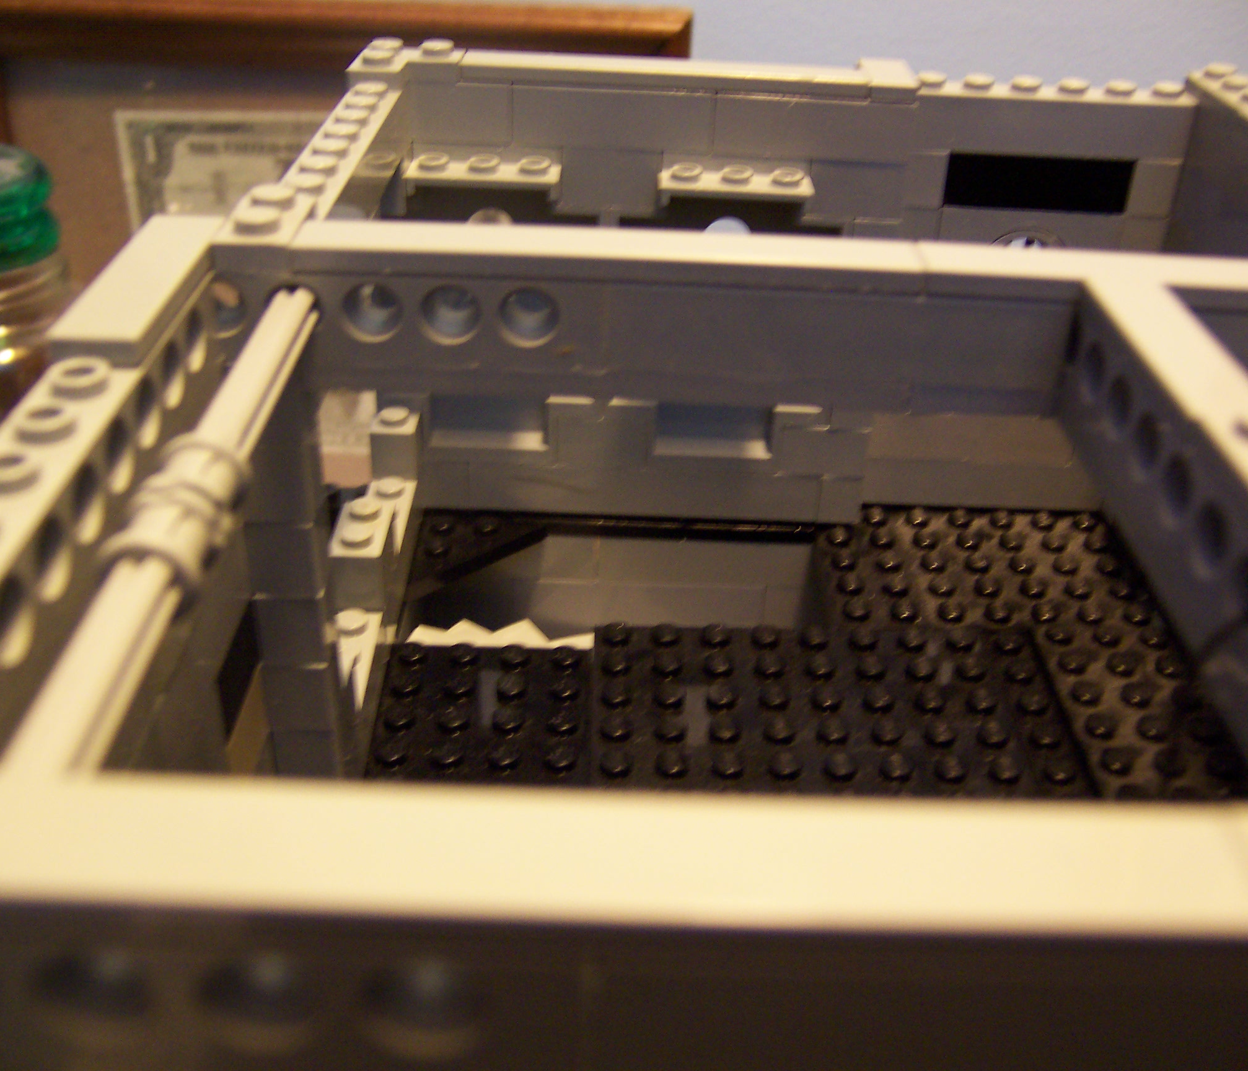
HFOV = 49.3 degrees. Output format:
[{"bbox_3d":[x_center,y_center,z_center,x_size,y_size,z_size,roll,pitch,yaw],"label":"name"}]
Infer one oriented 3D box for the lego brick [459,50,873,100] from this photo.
[{"bbox_3d":[0.006,-0.073,0.218,0.064,0.003,0.008,2,31,-1],"label":"lego brick"}]

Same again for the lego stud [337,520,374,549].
[{"bbox_3d":[-0.040,0.000,0.205,0.005,0.002,0.005,2,31,-1],"label":"lego stud"}]

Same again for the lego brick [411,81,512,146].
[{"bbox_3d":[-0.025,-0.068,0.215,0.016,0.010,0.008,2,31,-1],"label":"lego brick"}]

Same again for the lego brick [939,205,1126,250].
[{"bbox_3d":[0.071,-0.054,0.243,0.032,0.010,0.008,2,31,-1],"label":"lego brick"}]

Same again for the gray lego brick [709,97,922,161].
[{"bbox_3d":[0.030,-0.067,0.219,0.032,0.010,0.008,2,31,-1],"label":"gray lego brick"}]

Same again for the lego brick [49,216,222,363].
[{"bbox_3d":[-0.046,-0.024,0.131,0.008,0.003,0.032,1,31,-1],"label":"lego brick"}]

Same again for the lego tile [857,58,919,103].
[{"bbox_3d":[0.042,-0.074,0.222,0.008,0.003,0.016,2,31,-1],"label":"lego tile"}]

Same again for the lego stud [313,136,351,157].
[{"bbox_3d":[-0.038,-0.049,0.175,0.005,0.002,0.005,1,31,-1],"label":"lego stud"}]

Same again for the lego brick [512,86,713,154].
[{"bbox_3d":[-0.002,-0.068,0.219,0.032,0.010,0.008,1,31,-1],"label":"lego brick"}]

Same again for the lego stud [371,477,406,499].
[{"bbox_3d":[-0.040,-0.008,0.235,0.005,0.002,0.005,2,31,-1],"label":"lego stud"}]

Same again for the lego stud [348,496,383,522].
[{"bbox_3d":[-0.040,-0.004,0.210,0.005,0.002,0.005,1,31,-1],"label":"lego stud"}]

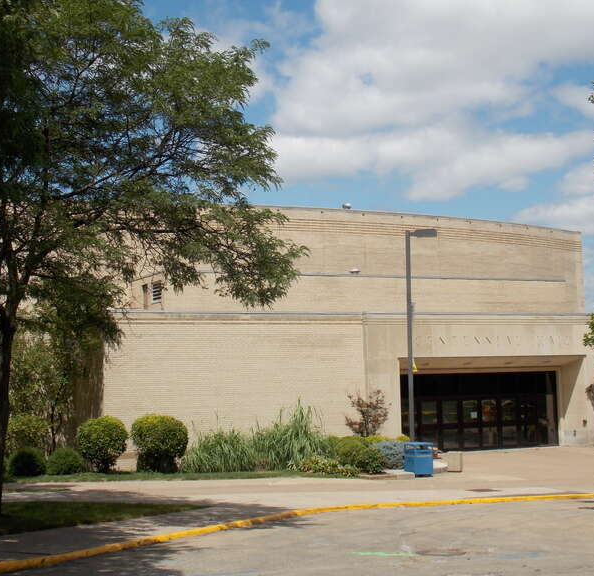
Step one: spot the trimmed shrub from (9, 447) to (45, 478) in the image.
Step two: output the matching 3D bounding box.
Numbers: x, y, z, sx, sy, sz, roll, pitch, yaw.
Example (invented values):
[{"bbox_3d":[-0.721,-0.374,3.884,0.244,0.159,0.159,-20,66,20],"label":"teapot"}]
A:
[{"bbox_3d":[-8.197,5.287,31.100,1.100,0.840,1.100,-1,-5,0],"label":"trimmed shrub"}]

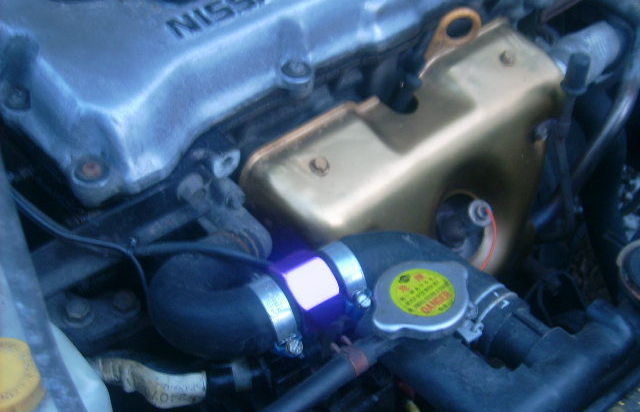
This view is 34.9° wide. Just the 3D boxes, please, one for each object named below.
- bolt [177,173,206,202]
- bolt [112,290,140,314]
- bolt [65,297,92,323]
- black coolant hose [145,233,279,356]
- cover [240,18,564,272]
[{"bbox_3d":[-0.074,-0.011,0.586,0.017,0.017,0.012,-29,52,-29],"label":"bolt"},{"bbox_3d":[-0.113,0.057,0.596,0.015,0.008,0.015,-29,52,-29],"label":"bolt"},{"bbox_3d":[-0.141,0.060,0.591,0.015,0.009,0.015,-29,52,-29],"label":"bolt"},{"bbox_3d":[-0.059,0.051,0.571,0.071,0.051,0.083,-29,52,-29],"label":"black coolant hose"},{"bbox_3d":[0.058,-0.003,0.683,0.227,0.143,0.086,-29,52,-29],"label":"cover"}]

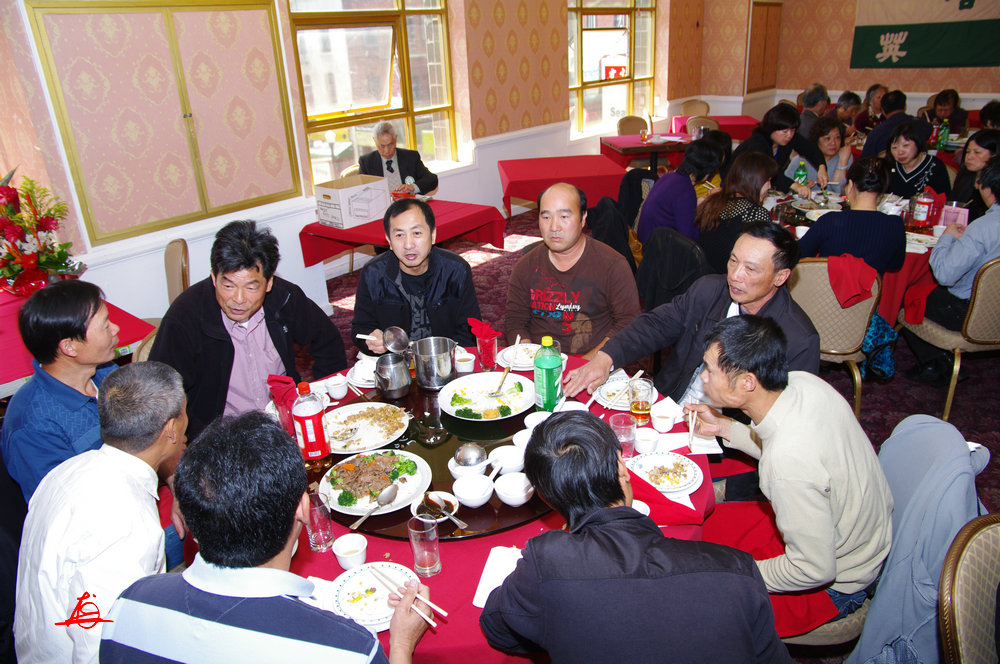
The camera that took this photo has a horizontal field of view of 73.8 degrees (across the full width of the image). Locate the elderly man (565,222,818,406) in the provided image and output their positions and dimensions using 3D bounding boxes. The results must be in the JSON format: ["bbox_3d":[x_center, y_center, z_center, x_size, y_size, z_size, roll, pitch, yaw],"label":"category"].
[{"bbox_3d":[0.631,0.272,2.129,0.780,1.220,0.620,-19,27,-34],"label":"elderly man"}]

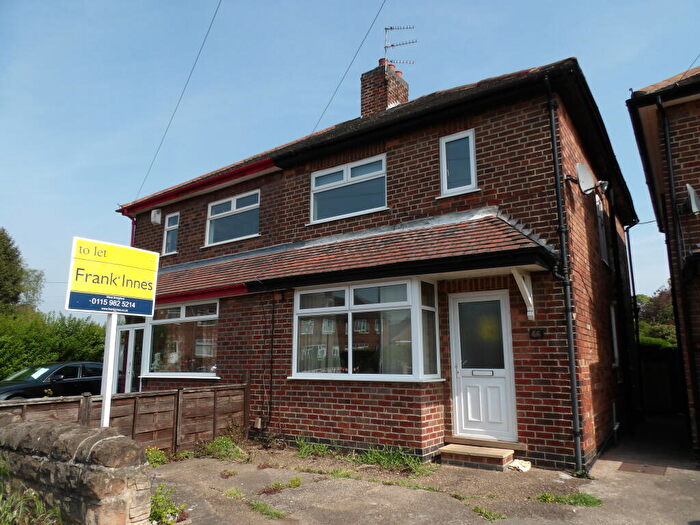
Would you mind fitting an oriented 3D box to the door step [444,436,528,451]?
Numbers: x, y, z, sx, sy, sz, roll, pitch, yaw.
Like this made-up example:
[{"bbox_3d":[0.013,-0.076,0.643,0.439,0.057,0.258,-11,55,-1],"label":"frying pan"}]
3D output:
[{"bbox_3d":[1.833,2.437,6.563,1.130,0.080,0.200,-8,-14,34],"label":"door step"}]

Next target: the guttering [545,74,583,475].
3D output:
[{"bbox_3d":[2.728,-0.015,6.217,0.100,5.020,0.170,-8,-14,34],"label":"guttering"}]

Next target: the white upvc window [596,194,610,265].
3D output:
[{"bbox_3d":[4.803,-0.580,9.217,0.090,1.180,0.950,-8,-14,34],"label":"white upvc window"}]

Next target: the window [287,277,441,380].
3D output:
[{"bbox_3d":[0.203,1.065,7.411,2.220,1.390,0.660,-8,-14,34],"label":"window"}]

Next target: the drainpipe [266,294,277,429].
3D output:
[{"bbox_3d":[-1.291,1.575,8.024,0.075,2.250,0.075,-8,-14,34],"label":"drainpipe"}]

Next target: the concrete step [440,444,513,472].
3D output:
[{"bbox_3d":[1.639,2.535,6.308,0.875,0.190,0.480,-8,-14,34],"label":"concrete step"}]

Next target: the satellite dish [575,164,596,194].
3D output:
[{"bbox_3d":[3.118,-1.112,6.426,0.490,0.460,0.140,9,-15,-39],"label":"satellite dish"}]

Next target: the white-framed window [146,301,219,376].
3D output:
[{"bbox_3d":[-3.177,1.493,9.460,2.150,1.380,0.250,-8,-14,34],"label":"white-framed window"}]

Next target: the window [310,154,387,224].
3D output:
[{"bbox_3d":[-0.051,-1.284,8.645,1.640,1.000,0.090,-8,-14,34],"label":"window"}]

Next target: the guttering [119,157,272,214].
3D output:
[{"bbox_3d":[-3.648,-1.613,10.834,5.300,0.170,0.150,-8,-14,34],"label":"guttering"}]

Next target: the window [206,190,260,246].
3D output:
[{"bbox_3d":[-2.438,-0.892,10.134,1.597,0.977,0.120,-8,-14,34],"label":"window"}]

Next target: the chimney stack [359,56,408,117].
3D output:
[{"bbox_3d":[0.937,-4.475,12.849,0.743,1.690,1.150,-8,-14,34],"label":"chimney stack"}]

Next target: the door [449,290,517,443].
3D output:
[{"bbox_3d":[1.835,1.401,6.765,0.885,2.000,0.100,-8,-14,34],"label":"door"}]

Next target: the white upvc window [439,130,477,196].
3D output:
[{"bbox_3d":[1.651,-1.492,7.355,0.564,0.972,0.120,-8,-14,34],"label":"white upvc window"}]

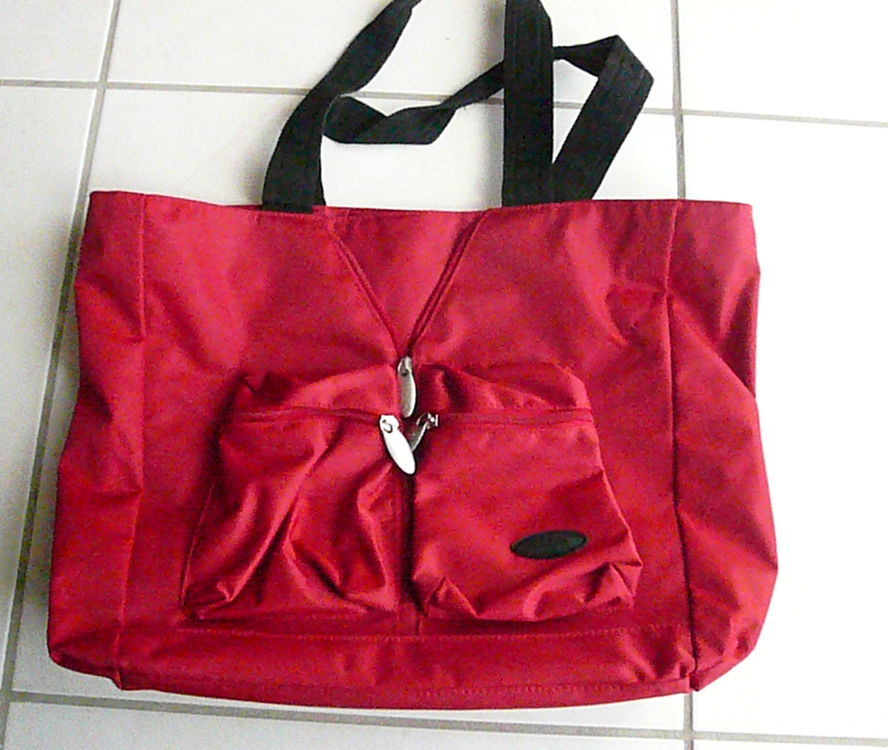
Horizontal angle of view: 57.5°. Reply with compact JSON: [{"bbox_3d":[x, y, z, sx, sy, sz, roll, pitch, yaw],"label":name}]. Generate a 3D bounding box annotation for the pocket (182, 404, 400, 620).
[{"bbox_3d":[-0.083,0.073,0.448,0.117,0.030,0.110,-1,78,0],"label":"pocket"}]

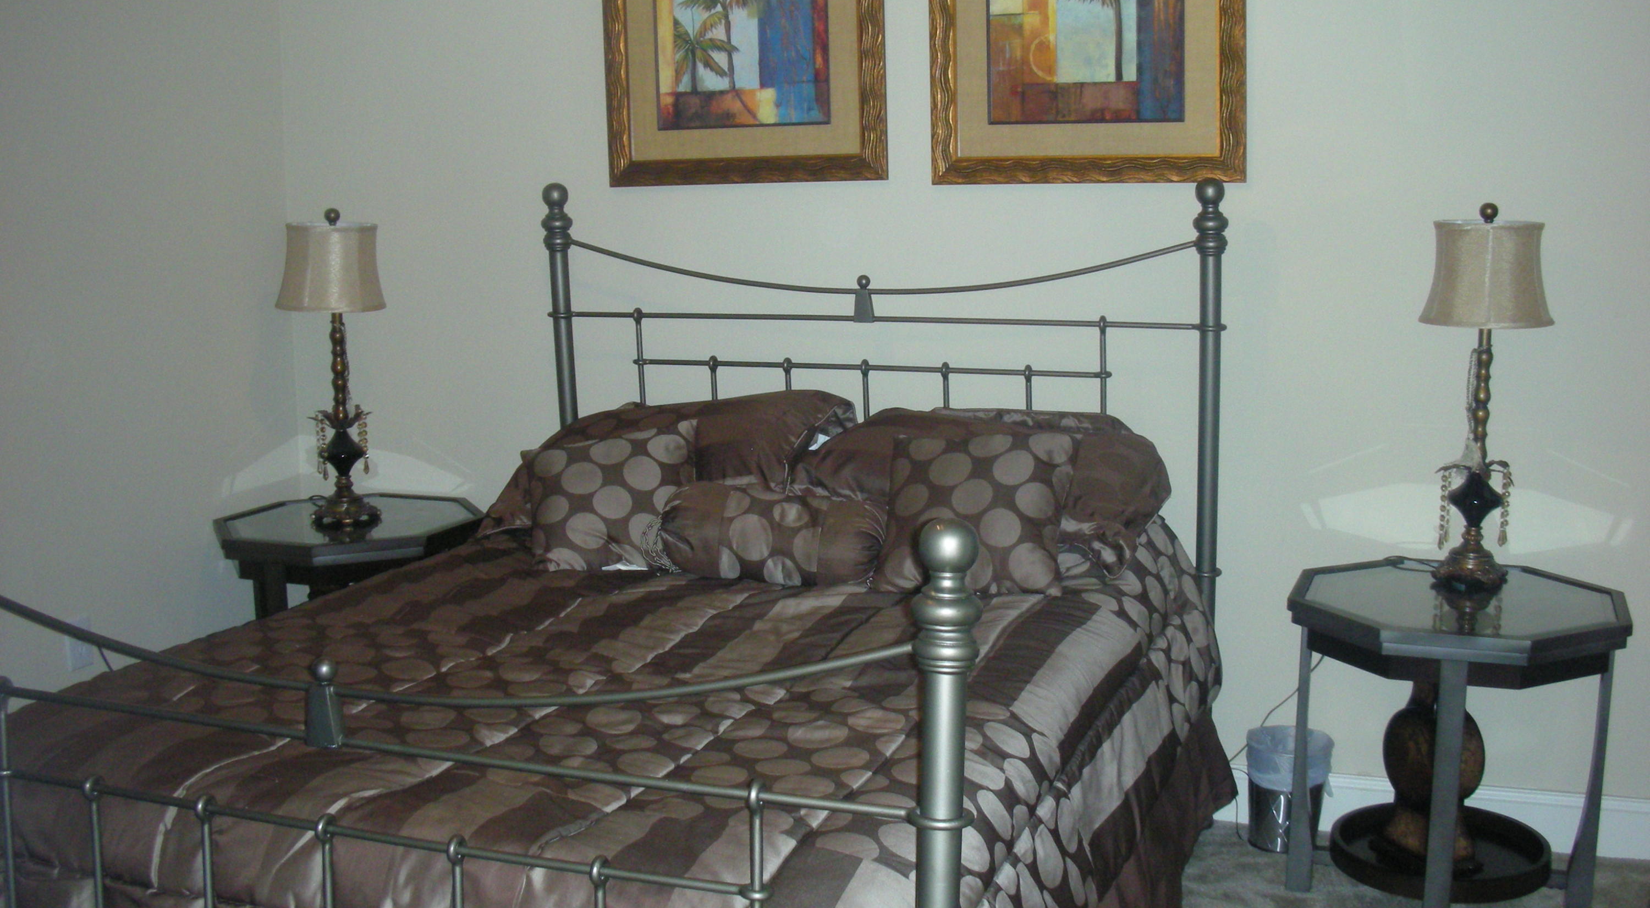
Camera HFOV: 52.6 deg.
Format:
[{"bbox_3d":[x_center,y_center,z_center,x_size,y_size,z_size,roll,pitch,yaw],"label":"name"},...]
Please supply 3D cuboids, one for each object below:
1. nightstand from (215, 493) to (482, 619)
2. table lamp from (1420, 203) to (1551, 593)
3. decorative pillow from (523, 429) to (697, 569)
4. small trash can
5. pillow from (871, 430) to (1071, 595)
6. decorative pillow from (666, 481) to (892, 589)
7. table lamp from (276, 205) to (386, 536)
[{"bbox_3d":[-1.158,0.476,4.134,0.627,0.651,0.627,3,10,20],"label":"nightstand"},{"bbox_3d":[1.304,-0.122,3.313,0.269,0.759,0.269,3,10,19],"label":"table lamp"},{"bbox_3d":[-0.446,0.091,3.466,0.370,0.140,0.360,-7,48,14],"label":"decorative pillow"},{"bbox_3d":[1.010,0.737,3.644,0.187,0.242,0.187,3,10,19],"label":"small trash can"},{"bbox_3d":[0.308,0.100,3.244,0.360,0.355,0.140,3,-28,12],"label":"pillow"},{"bbox_3d":[-0.089,0.138,3.312,0.450,0.190,0.190,4,10,24],"label":"decorative pillow"},{"bbox_3d":[-1.179,-0.213,4.021,0.270,0.760,0.270,3,10,19],"label":"table lamp"}]

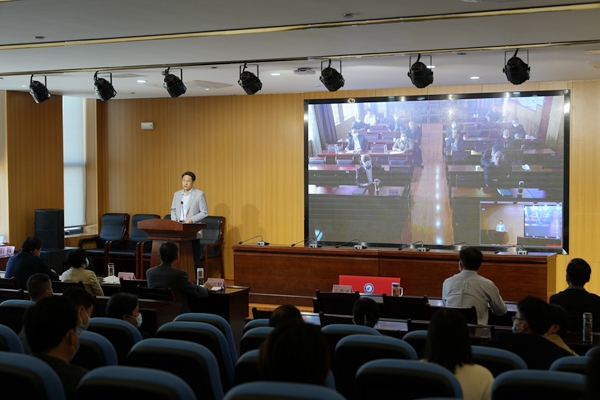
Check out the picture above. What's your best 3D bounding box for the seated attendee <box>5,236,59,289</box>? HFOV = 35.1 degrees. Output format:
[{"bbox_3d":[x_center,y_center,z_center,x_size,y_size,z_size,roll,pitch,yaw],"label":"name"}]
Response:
[{"bbox_3d":[-2.640,1.002,9.620,0.580,1.281,0.800,1,2,27],"label":"seated attendee"}]

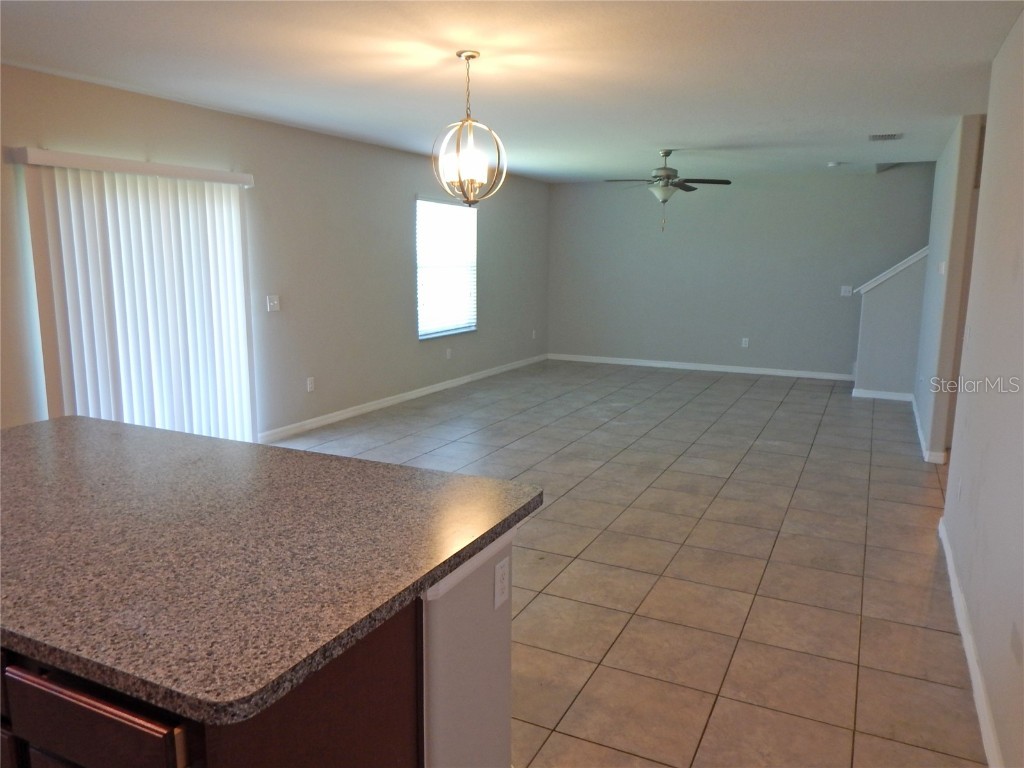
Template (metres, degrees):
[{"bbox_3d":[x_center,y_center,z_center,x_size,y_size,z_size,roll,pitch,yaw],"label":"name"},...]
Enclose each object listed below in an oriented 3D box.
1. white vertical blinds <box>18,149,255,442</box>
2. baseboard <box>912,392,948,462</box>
[{"bbox_3d":[-2.453,-0.381,5.168,0.090,2.100,1.690,5,11,26],"label":"white vertical blinds"},{"bbox_3d":[3.985,0.365,7.116,0.130,0.100,2.829,5,11,26],"label":"baseboard"}]

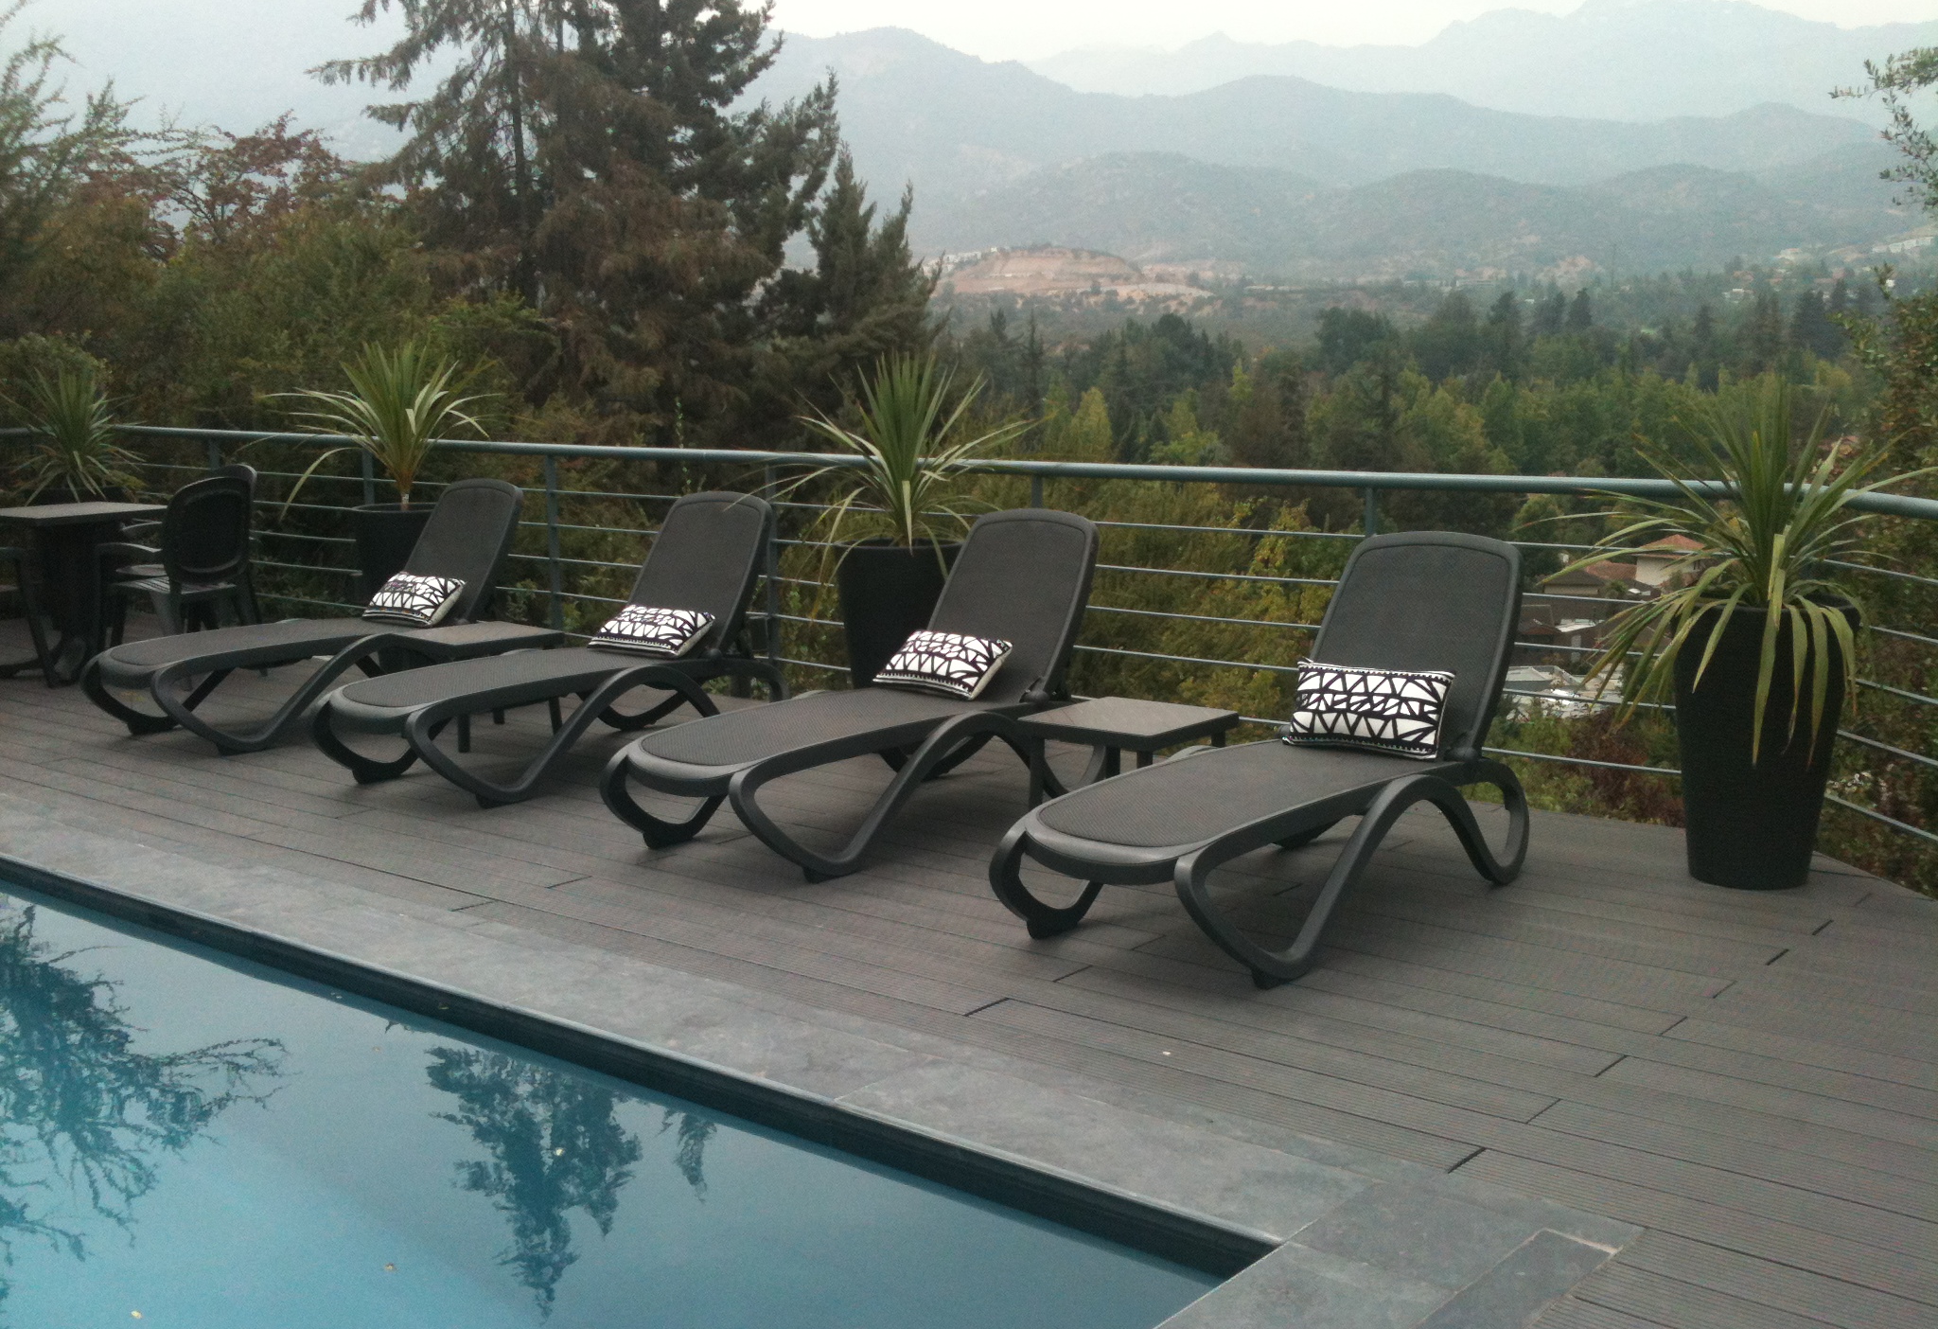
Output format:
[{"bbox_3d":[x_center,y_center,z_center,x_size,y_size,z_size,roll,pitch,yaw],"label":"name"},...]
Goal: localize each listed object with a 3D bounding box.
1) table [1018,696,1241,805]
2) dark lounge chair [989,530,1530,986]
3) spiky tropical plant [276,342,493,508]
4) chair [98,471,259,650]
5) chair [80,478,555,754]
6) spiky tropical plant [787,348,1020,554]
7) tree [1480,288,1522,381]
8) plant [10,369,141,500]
[{"bbox_3d":[0.476,0.354,5.855,0.455,0.400,0.455,8,13,40],"label":"table"},{"bbox_3d":[0.794,0.191,5.126,0.700,0.960,1.690,8,13,40],"label":"dark lounge chair"},{"bbox_3d":[-2.670,-1.097,8.953,0.960,0.743,0.900,-1,10,0],"label":"spiky tropical plant"},{"bbox_3d":[-3.604,-0.393,8.955,0.560,0.910,0.530,6,12,33],"label":"chair"},{"bbox_3d":[-2.650,-0.226,7.856,0.700,0.930,1.700,7,12,39],"label":"chair"},{"bbox_3d":[-0.224,-0.755,7.083,0.870,0.733,0.850,-1,10,0],"label":"spiky tropical plant"},{"bbox_3d":[85.260,-52.953,314.367,7.600,15.200,7.600,-1,10,0],"label":"tree"},{"bbox_3d":[-4.502,-1.162,9.893,0.660,0.663,0.660,-1,10,0],"label":"plant"}]

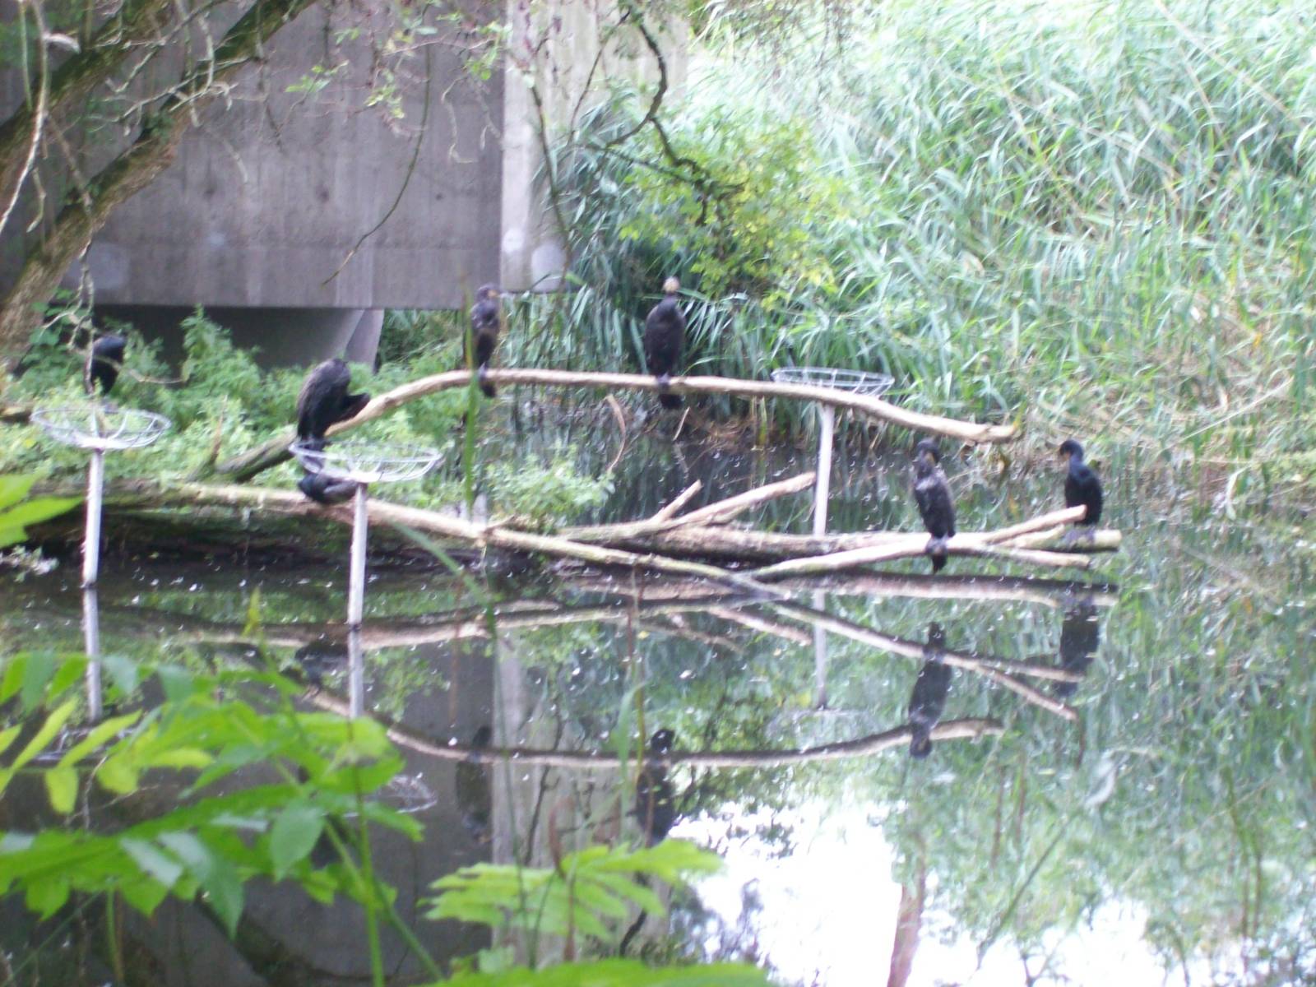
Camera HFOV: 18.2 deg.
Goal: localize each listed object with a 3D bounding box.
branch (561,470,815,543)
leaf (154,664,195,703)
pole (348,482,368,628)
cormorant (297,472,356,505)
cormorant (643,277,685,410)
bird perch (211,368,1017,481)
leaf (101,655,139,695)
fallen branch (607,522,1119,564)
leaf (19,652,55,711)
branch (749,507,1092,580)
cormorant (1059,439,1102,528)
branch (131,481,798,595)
[{"bbox_3d":[0.174,0.059,22.825,1.471,0.200,0.200,-12,7,-14],"label":"branch"},{"bbox_3d":[-0.424,0.168,3.600,0.034,0.034,0.016,1,4,0],"label":"leaf"},{"bbox_3d":[-1.360,0.277,18.600,0.055,0.660,0.055,3,3,0],"label":"pole"},{"bbox_3d":[-1.742,-0.024,21.600,0.330,0.180,0.200,-1,4,-24],"label":"cormorant"},{"bbox_3d":[0.037,-0.825,22.500,0.220,0.720,0.330,2,3,7],"label":"cormorant"},{"bbox_3d":[-0.239,-0.375,22.500,4.400,0.640,0.330,1,3,0],"label":"bird perch"},{"bbox_3d":[-0.524,0.177,4.000,0.038,0.042,0.022,1,3,0],"label":"leaf"},{"bbox_3d":[1.123,0.275,22.600,2.830,0.190,0.190,-1,4,0],"label":"fallen branch"},{"bbox_3d":[-0.605,0.183,4.000,0.035,0.058,0.022,1,3,0],"label":"leaf"},{"bbox_3d":[1.266,0.313,20.300,2.006,0.340,0.350,-7,-2,37],"label":"branch"},{"bbox_3d":[2.388,-0.009,23.200,0.230,0.600,0.320,4,5,41],"label":"cormorant"},{"bbox_3d":[-1.141,0.242,21.750,3.900,0.470,0.300,3,4,24],"label":"branch"}]

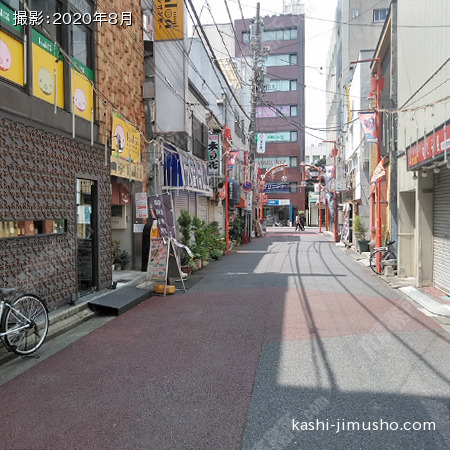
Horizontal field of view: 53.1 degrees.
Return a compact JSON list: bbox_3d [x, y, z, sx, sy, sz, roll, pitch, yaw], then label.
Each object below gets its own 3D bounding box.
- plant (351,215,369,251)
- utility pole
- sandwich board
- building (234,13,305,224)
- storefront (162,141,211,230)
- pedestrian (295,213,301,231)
[{"bbox_3d":[4.912,0.255,16.400,0.620,1.380,0.660,0,1,9],"label":"plant"},{"bbox_3d":[1.956,-6.424,28.122,0.900,14.600,0.800,0,1,9],"label":"utility pole"},{"bbox_3d":[-1.150,0.805,8.950,0.500,1.100,0.580,-2,2,-44],"label":"sandwich board"},{"bbox_3d":[6.084,-12.476,58.383,8.300,25.200,9.500,0,1,9],"label":"building"},{"bbox_3d":[-1.079,-0.474,13.419,0.750,3.400,3.600,0,1,9],"label":"storefront"},{"bbox_3d":[6.837,-0.307,42.500,0.550,1.630,0.500,0,1,9],"label":"pedestrian"}]

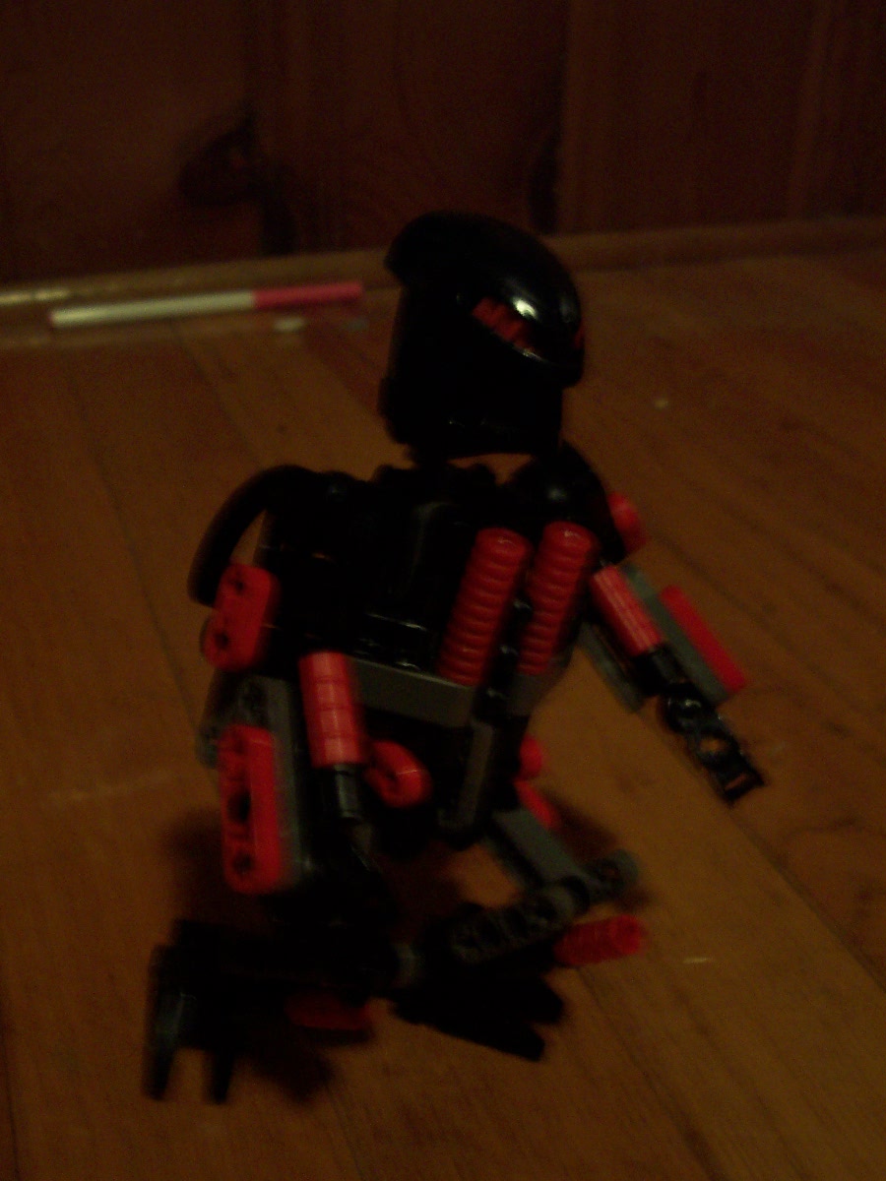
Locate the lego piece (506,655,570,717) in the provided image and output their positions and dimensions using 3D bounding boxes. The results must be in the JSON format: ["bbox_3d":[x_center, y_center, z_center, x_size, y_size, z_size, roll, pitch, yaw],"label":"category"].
[{"bbox_3d":[0.014,0.013,0.190,0.007,0.007,0.013,17,21,12],"label":"lego piece"}]

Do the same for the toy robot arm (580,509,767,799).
[{"bbox_3d":[0.039,0.011,0.217,0.019,0.051,0.015,-33,12,-6],"label":"toy robot arm"}]

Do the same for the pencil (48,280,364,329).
[{"bbox_3d":[-0.112,-0.138,0.607,0.148,0.009,0.009,-8,31,-12],"label":"pencil"}]

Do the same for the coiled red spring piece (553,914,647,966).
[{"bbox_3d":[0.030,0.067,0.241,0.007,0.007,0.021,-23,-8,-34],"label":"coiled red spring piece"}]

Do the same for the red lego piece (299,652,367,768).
[{"bbox_3d":[-0.015,0.017,0.176,0.008,0.016,0.008,-7,2,0],"label":"red lego piece"}]

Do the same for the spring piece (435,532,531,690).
[{"bbox_3d":[0.005,0.003,0.183,0.007,0.024,0.007,8,28,-15],"label":"spring piece"}]

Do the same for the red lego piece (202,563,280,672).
[{"bbox_3d":[-0.028,0.004,0.176,0.007,0.016,0.005,11,-8,44],"label":"red lego piece"}]

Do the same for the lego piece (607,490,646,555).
[{"bbox_3d":[0.030,-0.011,0.213,0.007,0.013,0.007,-33,12,-6],"label":"lego piece"}]

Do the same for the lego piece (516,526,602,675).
[{"bbox_3d":[0.017,0.002,0.197,0.007,0.024,0.007,3,31,-16],"label":"lego piece"}]

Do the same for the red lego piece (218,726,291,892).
[{"bbox_3d":[-0.027,0.031,0.178,0.004,0.024,0.008,3,-13,-34],"label":"red lego piece"}]

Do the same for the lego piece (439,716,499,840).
[{"bbox_3d":[0.004,0.027,0.181,0.006,0.015,0.006,17,12,16],"label":"lego piece"}]

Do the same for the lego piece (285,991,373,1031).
[{"bbox_3d":[-0.017,0.063,0.189,0.013,0.006,0.006,3,27,5],"label":"lego piece"}]

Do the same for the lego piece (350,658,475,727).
[{"bbox_3d":[-0.005,0.014,0.181,0.021,0.007,0.007,17,21,12],"label":"lego piece"}]

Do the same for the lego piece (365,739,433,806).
[{"bbox_3d":[-0.007,0.028,0.190,0.011,0.007,0.005,51,36,15],"label":"lego piece"}]

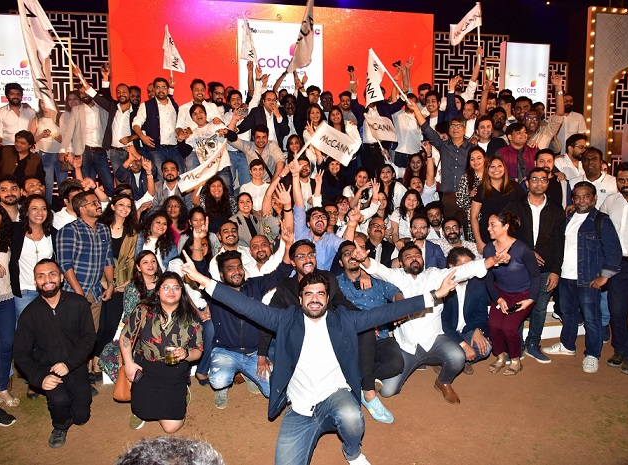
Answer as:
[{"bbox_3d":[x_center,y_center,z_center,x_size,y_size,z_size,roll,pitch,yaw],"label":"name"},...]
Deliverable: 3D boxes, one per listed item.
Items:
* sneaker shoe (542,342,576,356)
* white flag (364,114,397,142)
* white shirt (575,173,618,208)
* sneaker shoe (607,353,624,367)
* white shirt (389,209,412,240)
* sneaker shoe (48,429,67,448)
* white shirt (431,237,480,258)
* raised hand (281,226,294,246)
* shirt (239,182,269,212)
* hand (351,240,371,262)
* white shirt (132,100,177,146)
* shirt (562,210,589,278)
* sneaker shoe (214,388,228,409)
[{"bbox_3d":[2.337,1.119,4.420,0.290,0.110,0.105,1,6,17],"label":"sneaker shoe"},{"bbox_3d":[0.695,-1.086,4.850,0.330,0.260,0.100,7,5,0],"label":"white flag"},{"bbox_3d":[2.910,-0.289,4.800,0.490,0.660,0.290,2,6,21],"label":"white shirt"},{"bbox_3d":[2.692,1.096,4.133,0.110,0.115,0.290,3,6,31],"label":"sneaker shoe"},{"bbox_3d":[1.045,-0.030,5.120,0.430,0.500,0.250,0,5,7],"label":"white shirt"},{"bbox_3d":[-1.693,1.307,3.091,0.105,0.110,0.280,-2,5,-20],"label":"sneaker shoe"},{"bbox_3d":[1.335,0.365,4.350,0.440,0.610,0.270,0,5,12],"label":"white shirt"},{"bbox_3d":[-0.208,0.024,3.650,0.100,0.180,0.070,-1,6,0],"label":"raised hand"},{"bbox_3d":[-0.635,-0.310,5.020,0.390,0.500,0.250,-1,5,-8],"label":"shirt"},{"bbox_3d":[0.325,0.134,3.250,0.120,0.180,0.080,-25,6,3],"label":"hand"},{"bbox_3d":[-1.752,-1.226,5.150,0.480,0.530,0.290,-4,6,-36],"label":"white shirt"},{"bbox_3d":[2.390,0.100,4.100,0.470,0.650,0.280,5,7,44],"label":"shirt"},{"bbox_3d":[-0.672,1.172,3.395,0.105,0.110,0.290,0,5,-3],"label":"sneaker shoe"}]

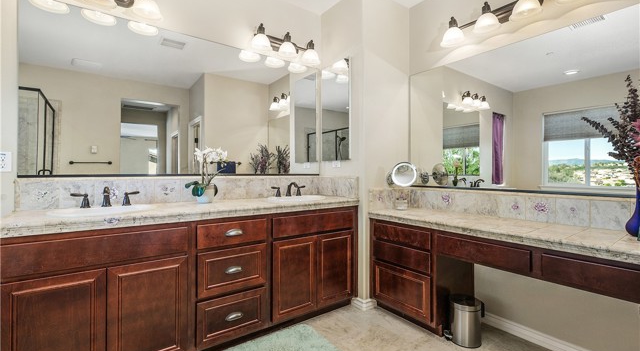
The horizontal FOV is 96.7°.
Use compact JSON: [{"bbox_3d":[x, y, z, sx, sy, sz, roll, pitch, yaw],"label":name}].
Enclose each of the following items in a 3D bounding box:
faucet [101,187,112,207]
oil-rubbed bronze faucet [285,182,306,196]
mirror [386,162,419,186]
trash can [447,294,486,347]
[{"bbox_3d":[-1.286,0.130,1.716,0.053,0.124,0.160,0,1,-36],"label":"faucet"},{"bbox_3d":[-0.186,0.126,2.518,0.192,0.121,0.160,0,1,-36],"label":"oil-rubbed bronze faucet"},{"bbox_3d":[0.733,-0.009,2.539,0.268,0.210,0.147,0,0,24],"label":"mirror"},{"bbox_3d":[0.996,0.996,1.960,0.255,0.285,0.192,0,0,6],"label":"trash can"}]

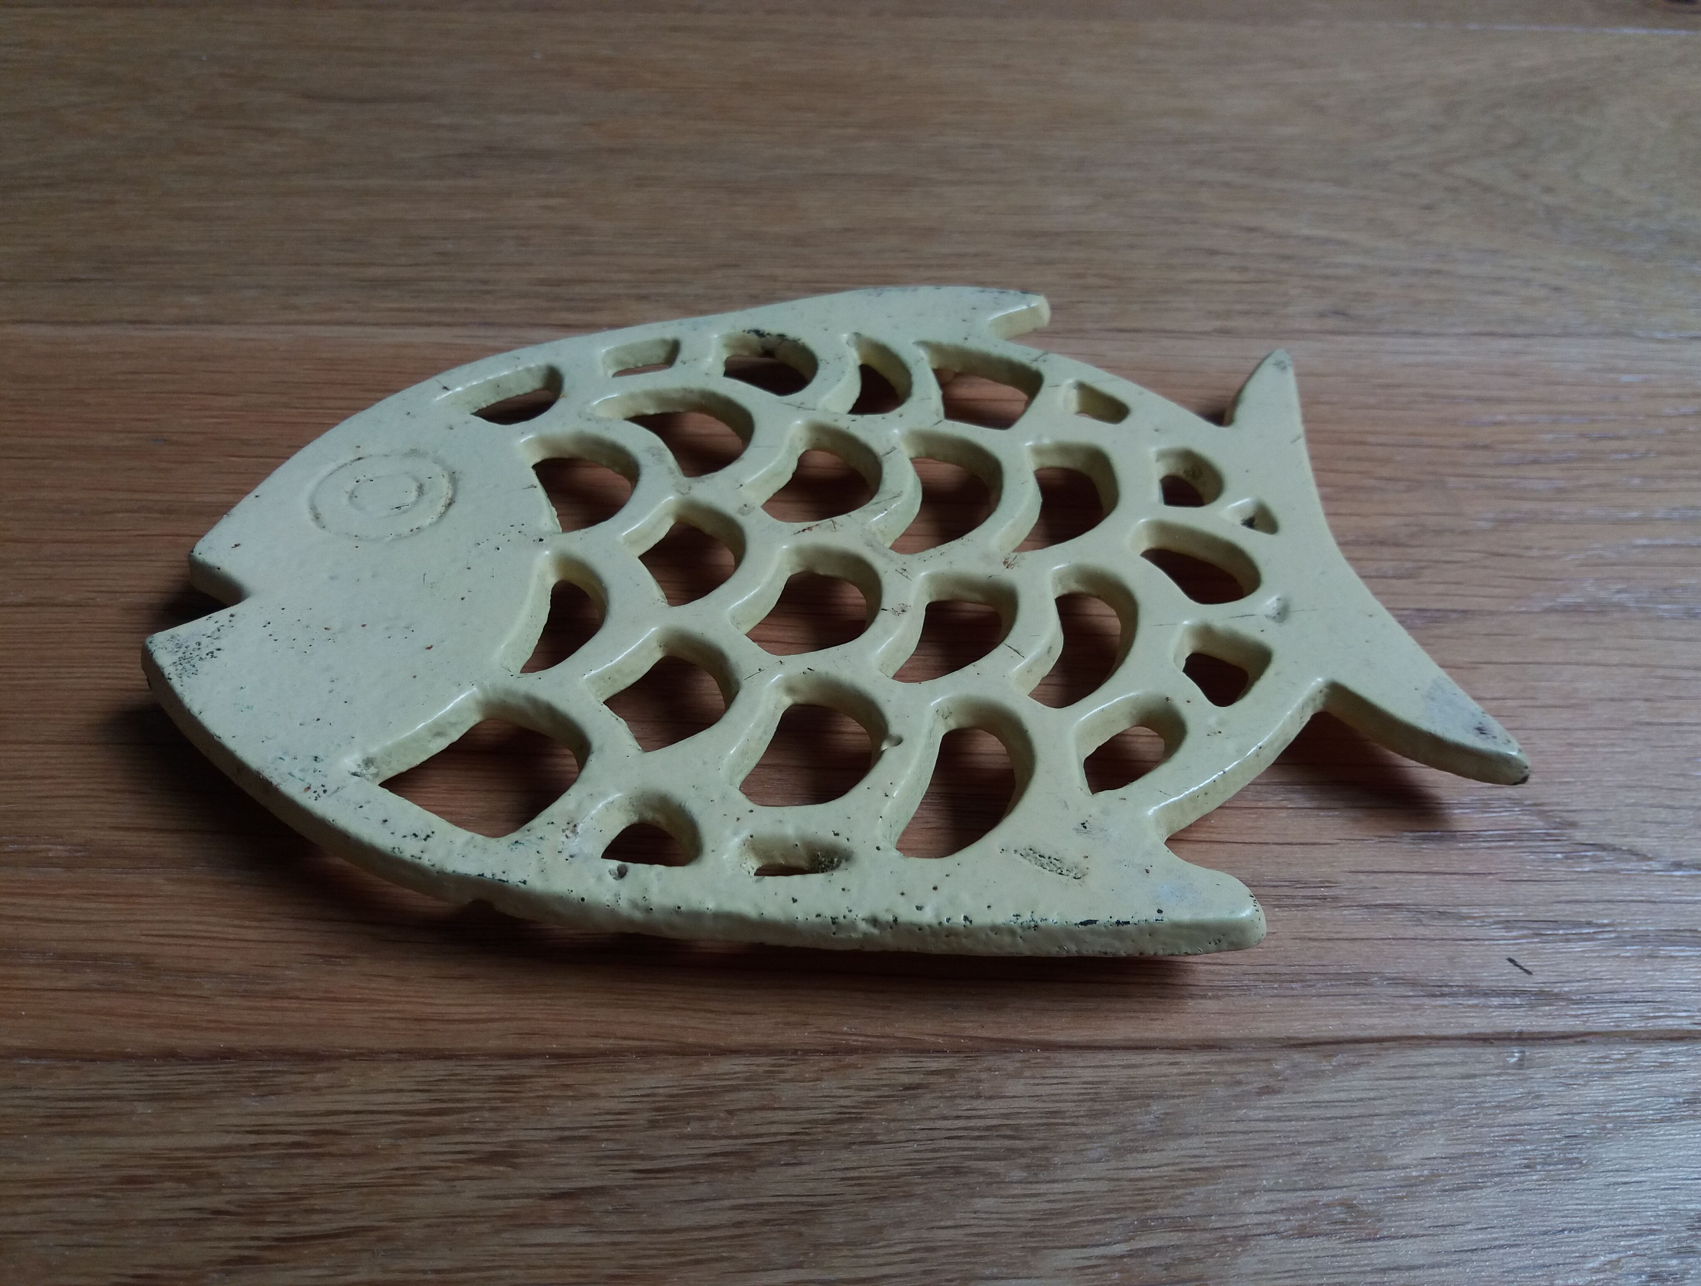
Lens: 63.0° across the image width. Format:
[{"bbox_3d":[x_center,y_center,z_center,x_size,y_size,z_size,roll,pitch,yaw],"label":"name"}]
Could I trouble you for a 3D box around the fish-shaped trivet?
[{"bbox_3d":[-0.008,-0.010,0.228,0.195,0.016,0.152,-4,45,-5],"label":"fish-shaped trivet"}]

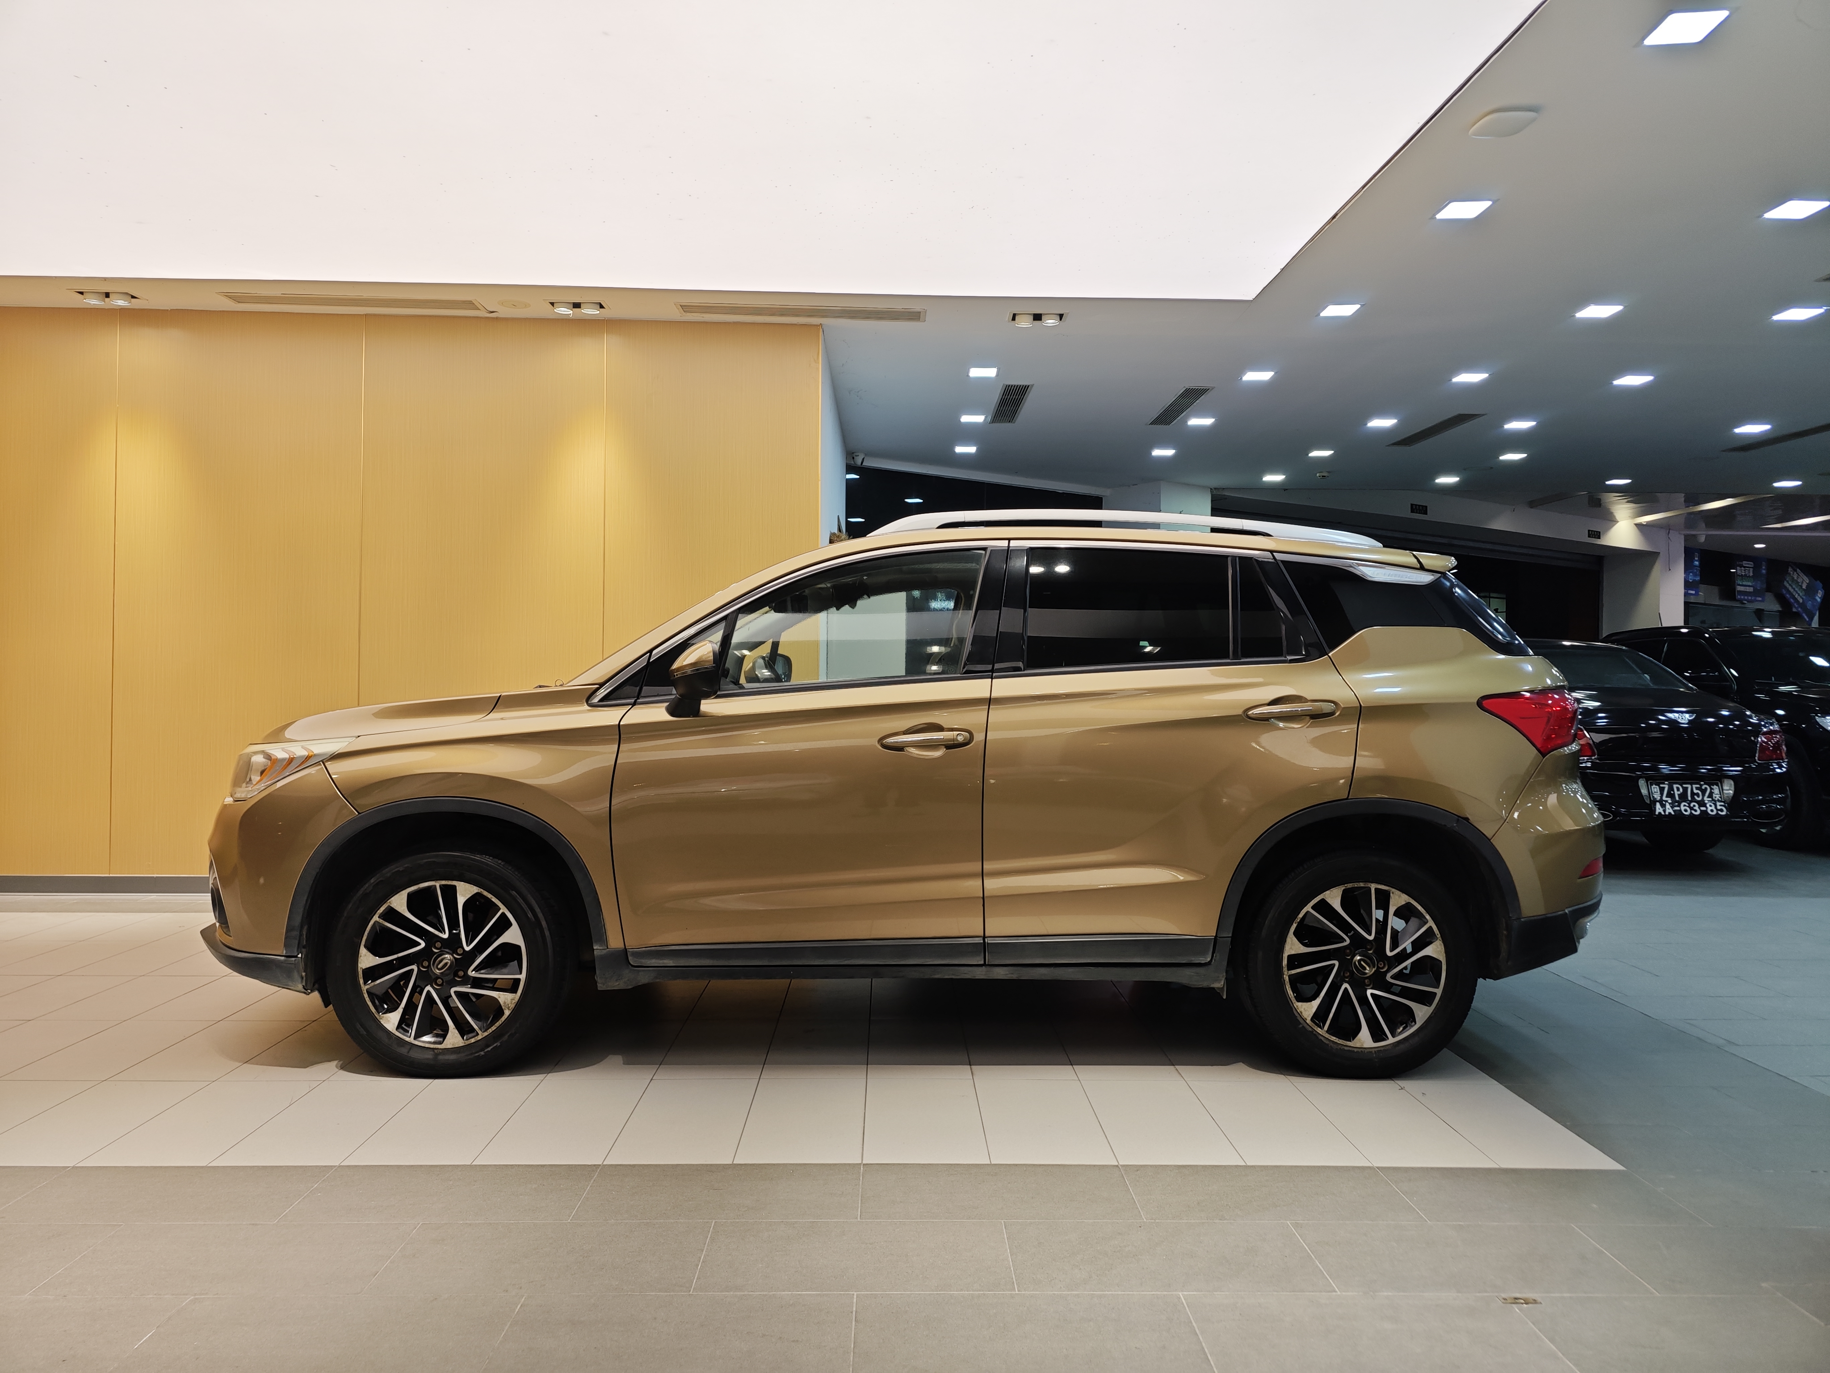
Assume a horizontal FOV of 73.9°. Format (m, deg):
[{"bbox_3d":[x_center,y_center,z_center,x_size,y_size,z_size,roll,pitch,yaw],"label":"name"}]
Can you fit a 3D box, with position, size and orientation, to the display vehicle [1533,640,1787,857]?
[{"bbox_3d":[4.702,0.439,10.000,2.000,1.480,5.280,1,0,1],"label":"display vehicle"}]

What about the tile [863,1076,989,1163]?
[{"bbox_3d":[0.022,1.130,3.157,0.300,0.012,0.600,1,0,-1],"label":"tile"}]

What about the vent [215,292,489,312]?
[{"bbox_3d":[-2.857,-1.974,6.210,1.268,0.030,0.207,1,0,-1],"label":"vent"}]

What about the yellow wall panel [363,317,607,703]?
[{"bbox_3d":[-2.281,-0.475,6.431,1.275,2.954,0.030,1,0,-1],"label":"yellow wall panel"}]

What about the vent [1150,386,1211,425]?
[{"bbox_3d":[1.802,-1.925,8.339,0.192,0.030,1.151,1,0,-1],"label":"vent"}]

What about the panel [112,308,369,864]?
[{"bbox_3d":[-3.493,-0.476,6.284,1.255,2.893,0.020,1,0,-1],"label":"panel"}]

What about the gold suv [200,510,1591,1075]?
[{"bbox_3d":[-0.015,0.276,4.391,4.500,1.690,1.880,1,0,-1],"label":"gold suv"}]

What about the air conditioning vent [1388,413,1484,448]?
[{"bbox_3d":[3.789,-1.877,8.878,0.200,0.030,1.130,1,0,-1],"label":"air conditioning vent"}]

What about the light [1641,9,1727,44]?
[{"bbox_3d":[2.189,-1.886,3.450,0.170,0.040,0.170,1,0,-1],"label":"light"}]

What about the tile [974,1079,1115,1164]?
[{"bbox_3d":[0.325,1.133,3.164,0.300,0.012,0.600,1,0,-1],"label":"tile"}]

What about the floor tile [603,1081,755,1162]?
[{"bbox_3d":[-0.584,1.124,3.144,0.300,0.012,0.600,1,0,-1],"label":"floor tile"}]

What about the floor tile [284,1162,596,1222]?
[{"bbox_3d":[-1.028,1.121,2.680,0.606,0.012,0.303,1,0,-1],"label":"floor tile"}]

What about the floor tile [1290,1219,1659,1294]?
[{"bbox_3d":[1.099,1.142,2.429,0.606,0.012,0.303,1,0,-1],"label":"floor tile"}]

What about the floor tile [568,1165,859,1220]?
[{"bbox_3d":[-0.422,1.127,2.695,0.606,0.012,0.303,1,0,-1],"label":"floor tile"}]

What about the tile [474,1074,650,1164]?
[{"bbox_3d":[-0.887,1.121,3.138,0.300,0.012,0.600,1,0,-1],"label":"tile"}]

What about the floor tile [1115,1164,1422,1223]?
[{"bbox_3d":[0.789,1.139,2.724,0.606,0.012,0.303,1,0,-1],"label":"floor tile"}]

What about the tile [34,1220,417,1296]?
[{"bbox_3d":[-1.325,1.118,2.377,0.600,0.012,0.300,1,0,-1],"label":"tile"}]

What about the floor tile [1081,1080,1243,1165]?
[{"bbox_3d":[0.627,1.138,3.175,0.303,0.012,0.606,1,0,-1],"label":"floor tile"}]

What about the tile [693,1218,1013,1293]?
[{"bbox_3d":[-0.113,1.131,2.403,0.600,0.012,0.300,1,0,-1],"label":"tile"}]

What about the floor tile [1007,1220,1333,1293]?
[{"bbox_3d":[0.494,1.136,2.414,0.606,0.012,0.303,1,0,-1],"label":"floor tile"}]

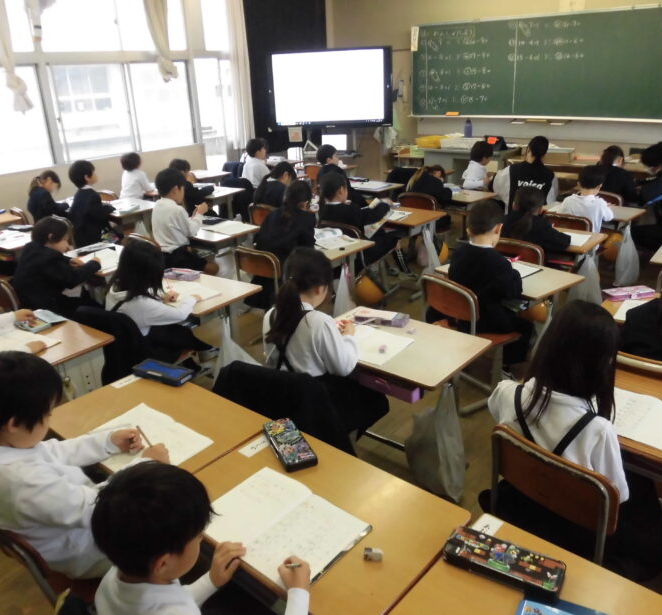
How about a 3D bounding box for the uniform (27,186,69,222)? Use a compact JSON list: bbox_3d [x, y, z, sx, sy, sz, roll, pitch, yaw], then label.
[{"bbox_3d":[-2.480,-0.874,5.022,0.350,0.400,0.400,16,28,37],"label":"uniform"}]

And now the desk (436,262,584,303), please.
[{"bbox_3d":[0.969,0.064,3.199,0.450,0.570,0.650,-19,28,-36],"label":"desk"}]

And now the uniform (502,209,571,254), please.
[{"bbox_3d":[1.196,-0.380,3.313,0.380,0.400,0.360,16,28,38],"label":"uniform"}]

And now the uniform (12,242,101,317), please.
[{"bbox_3d":[-1.601,-0.175,3.303,0.380,0.420,0.450,16,29,38],"label":"uniform"}]

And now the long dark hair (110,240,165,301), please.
[{"bbox_3d":[-0.849,-0.162,2.481,0.200,0.265,0.220,15,27,35],"label":"long dark hair"}]

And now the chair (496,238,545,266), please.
[{"bbox_3d":[1.206,-0.173,3.591,0.370,0.620,0.420,16,28,37],"label":"chair"}]

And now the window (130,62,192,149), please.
[{"bbox_3d":[-2.099,-2.491,7.046,0.060,1.030,0.950,11,25,29],"label":"window"}]

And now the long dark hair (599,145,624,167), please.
[{"bbox_3d":[2.305,-1.251,4.689,0.190,0.230,0.220,16,29,38],"label":"long dark hair"}]

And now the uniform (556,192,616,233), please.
[{"bbox_3d":[1.763,-0.631,4.014,0.340,0.460,0.400,-22,29,-40],"label":"uniform"}]

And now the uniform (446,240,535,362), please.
[{"bbox_3d":[0.752,-0.020,2.874,0.440,0.660,0.360,-19,28,-37],"label":"uniform"}]

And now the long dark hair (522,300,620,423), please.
[{"bbox_3d":[0.629,0.129,1.484,0.230,0.310,0.240,16,28,37],"label":"long dark hair"}]

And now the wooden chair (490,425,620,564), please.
[{"bbox_3d":[0.777,0.620,1.850,0.420,0.570,0.370,-21,29,-37],"label":"wooden chair"}]

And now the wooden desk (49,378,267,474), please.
[{"bbox_3d":[-0.546,0.614,1.878,0.642,0.570,0.438,15,28,37],"label":"wooden desk"}]

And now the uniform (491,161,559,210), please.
[{"bbox_3d":[1.604,-0.916,4.678,0.500,0.550,0.320,10,26,27],"label":"uniform"}]

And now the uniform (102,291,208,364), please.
[{"bbox_3d":[-0.844,0.085,2.751,0.380,0.440,0.480,16,29,38],"label":"uniform"}]

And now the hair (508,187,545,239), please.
[{"bbox_3d":[1.196,-0.580,3.448,0.200,0.300,0.220,16,29,38],"label":"hair"}]

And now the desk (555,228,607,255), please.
[{"bbox_3d":[1.363,-0.186,3.687,0.642,0.570,0.438,16,28,38],"label":"desk"}]

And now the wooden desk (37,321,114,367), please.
[{"bbox_3d":[-1.274,0.402,2.485,0.642,0.570,0.438,14,27,35],"label":"wooden desk"}]

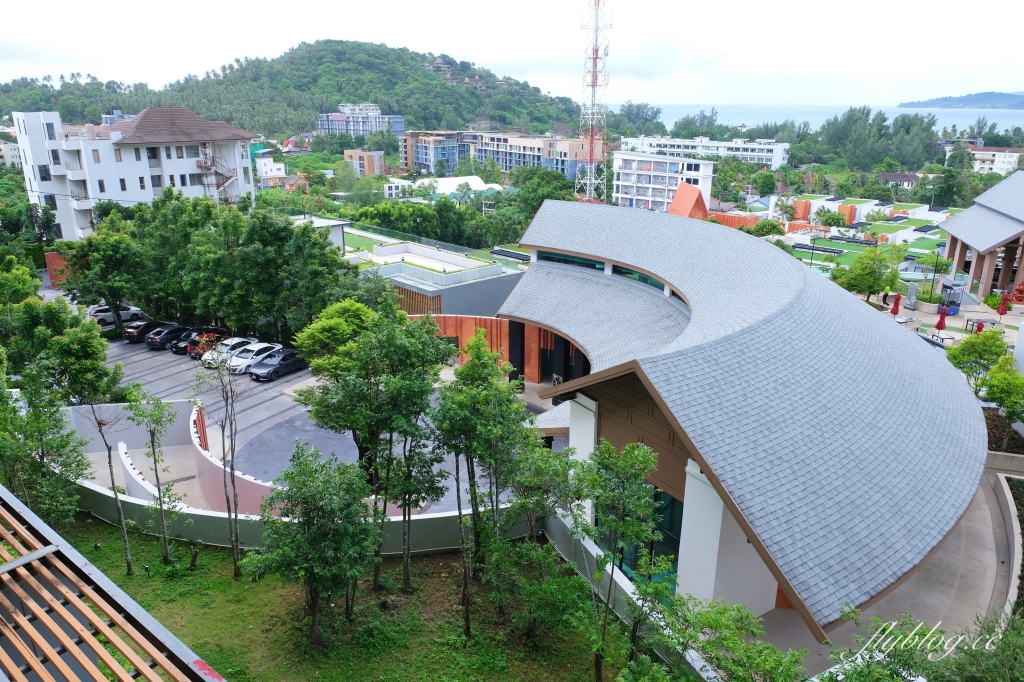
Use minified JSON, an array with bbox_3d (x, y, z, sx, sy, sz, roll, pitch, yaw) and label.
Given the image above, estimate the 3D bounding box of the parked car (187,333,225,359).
[{"bbox_3d":[-25.105,0.196,57.566,1.740,1.530,4.100,13,23,31],"label":"parked car"}]

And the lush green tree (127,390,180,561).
[{"bbox_3d":[-16.351,6.533,31.584,2.200,8.900,2.200,0,19,0],"label":"lush green tree"}]

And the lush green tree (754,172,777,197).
[{"bbox_3d":[72.582,-44.435,195.000,5.640,7.290,5.360,7,20,19],"label":"lush green tree"}]

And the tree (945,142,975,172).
[{"bbox_3d":[196.952,-80.232,300.000,10.770,13.630,10.230,12,23,30],"label":"tree"}]

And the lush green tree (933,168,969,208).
[{"bbox_3d":[79.451,-27.775,123.643,6.520,7.470,6.520,0,19,0],"label":"lush green tree"}]

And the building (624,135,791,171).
[{"bbox_3d":[77.038,-74.817,275.569,62.000,13.000,14.000,11,22,29],"label":"building"}]

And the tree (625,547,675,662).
[{"bbox_3d":[5.058,10.420,26.459,2.000,5.300,2.000,0,19,0],"label":"tree"}]

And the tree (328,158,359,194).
[{"bbox_3d":[-57.116,-56.096,232.000,9.580,11.620,9.100,-4,20,-13],"label":"tree"}]

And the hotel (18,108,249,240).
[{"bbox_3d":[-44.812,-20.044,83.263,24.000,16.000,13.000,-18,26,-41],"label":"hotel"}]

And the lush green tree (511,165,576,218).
[{"bbox_3d":[5.318,-23.912,119.654,11.500,13.000,11.500,0,19,0],"label":"lush green tree"}]

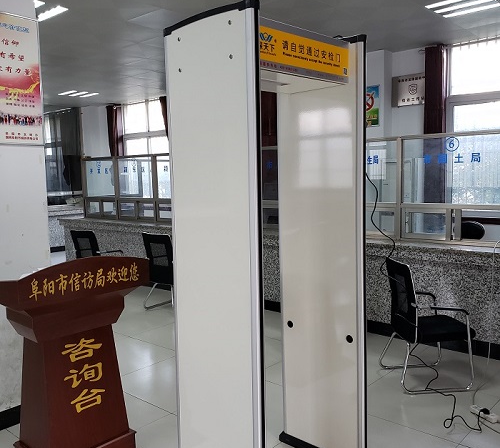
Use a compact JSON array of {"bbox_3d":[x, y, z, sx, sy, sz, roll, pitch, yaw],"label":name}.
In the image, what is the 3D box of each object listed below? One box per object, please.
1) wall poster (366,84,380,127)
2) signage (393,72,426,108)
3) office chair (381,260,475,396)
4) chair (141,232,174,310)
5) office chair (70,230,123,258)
[{"bbox_3d":[1.581,-1.588,6.856,0.410,0.550,0.015,3,7,42],"label":"wall poster"},{"bbox_3d":[2.150,-1.779,6.610,0.600,0.400,0.025,3,7,42],"label":"signage"},{"bbox_3d":[1.347,0.727,3.798,0.575,0.925,0.530,-2,5,-6],"label":"office chair"},{"bbox_3d":[-0.930,0.575,6.078,0.530,0.925,0.575,2,6,36],"label":"chair"},{"bbox_3d":[-2.098,0.527,6.900,0.530,0.925,0.575,1,5,28],"label":"office chair"}]

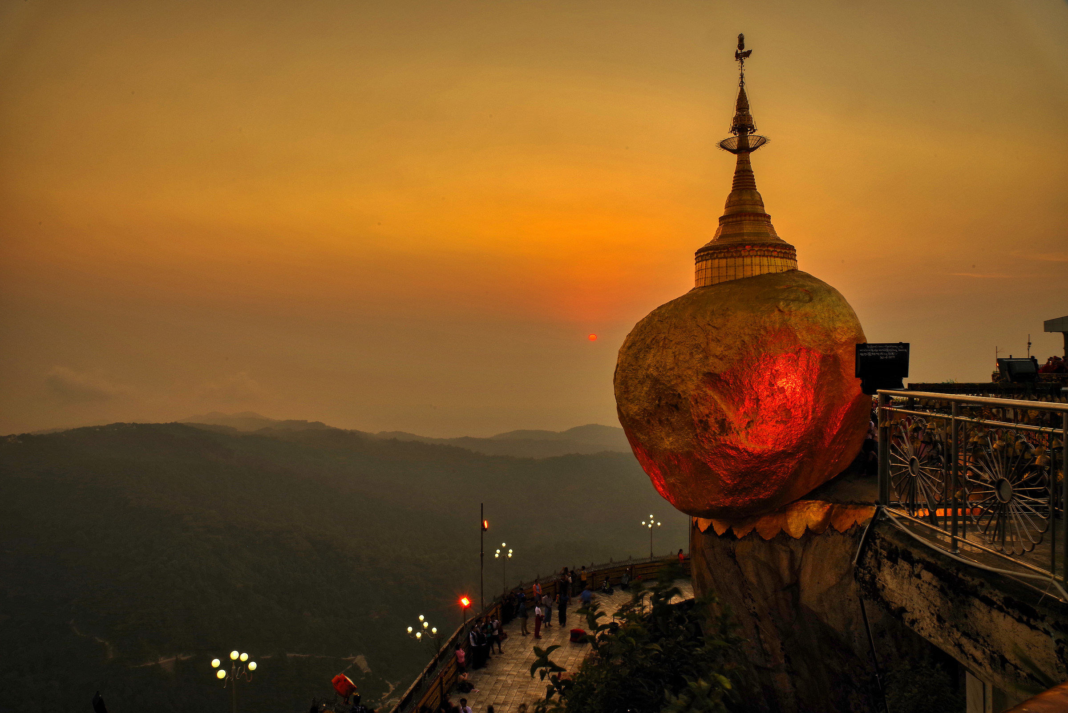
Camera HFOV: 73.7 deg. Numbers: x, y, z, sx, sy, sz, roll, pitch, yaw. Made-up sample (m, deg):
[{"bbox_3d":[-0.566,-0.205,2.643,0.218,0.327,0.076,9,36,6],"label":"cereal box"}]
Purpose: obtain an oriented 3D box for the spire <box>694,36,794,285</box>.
[{"bbox_3d":[6.040,-5.750,20.550,2.820,7.250,2.820,-1,0,0],"label":"spire"}]

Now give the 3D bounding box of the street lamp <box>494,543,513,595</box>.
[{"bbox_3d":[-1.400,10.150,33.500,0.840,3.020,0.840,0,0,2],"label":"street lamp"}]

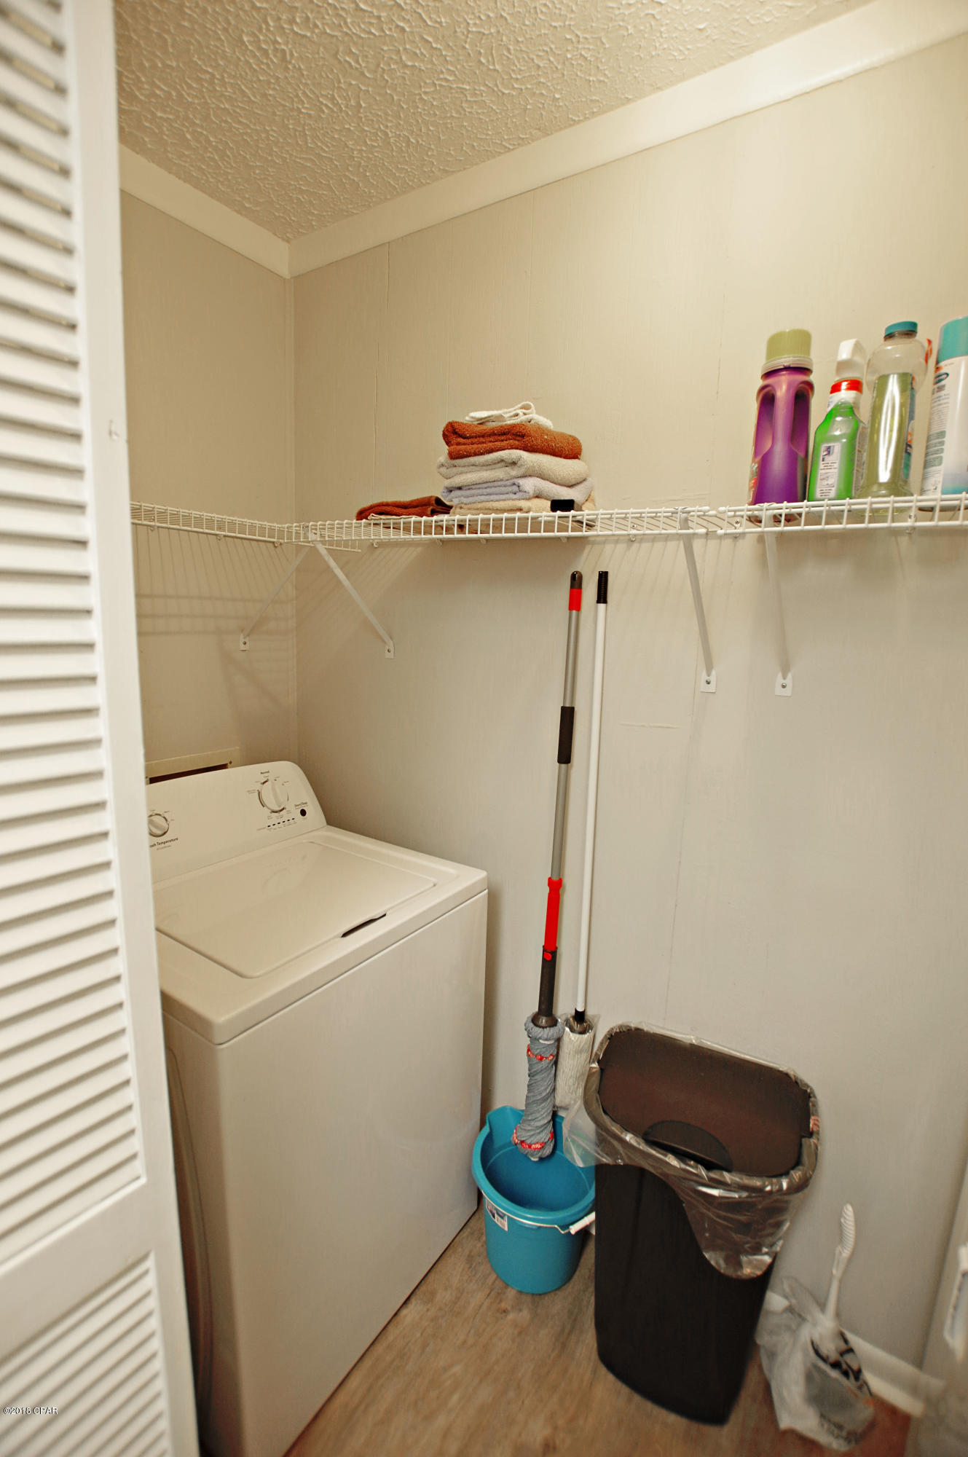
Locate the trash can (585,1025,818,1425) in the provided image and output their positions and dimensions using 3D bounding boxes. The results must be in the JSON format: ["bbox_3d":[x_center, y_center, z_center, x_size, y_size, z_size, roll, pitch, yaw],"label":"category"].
[{"bbox_3d":[0.402,1.008,1.221,0.410,0.620,0.345,8,12,31],"label":"trash can"}]

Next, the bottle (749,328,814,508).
[{"bbox_3d":[0.471,-0.475,0.963,0.088,0.277,0.108,7,11,25],"label":"bottle"}]

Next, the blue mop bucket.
[{"bbox_3d":[0.121,1.139,1.447,0.300,0.260,0.300,2,10,0],"label":"blue mop bucket"}]

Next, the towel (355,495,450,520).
[{"bbox_3d":[-0.141,-0.457,1.329,0.210,0.055,0.200,8,12,31],"label":"towel"}]

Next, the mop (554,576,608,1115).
[{"bbox_3d":[0.233,0.299,1.377,0.090,1.280,0.080,8,12,31],"label":"mop"}]

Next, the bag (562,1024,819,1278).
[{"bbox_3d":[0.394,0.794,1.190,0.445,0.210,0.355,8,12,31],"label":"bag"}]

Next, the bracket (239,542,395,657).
[{"bbox_3d":[-0.469,-0.336,1.587,0.420,0.275,0.306,8,12,31],"label":"bracket"}]

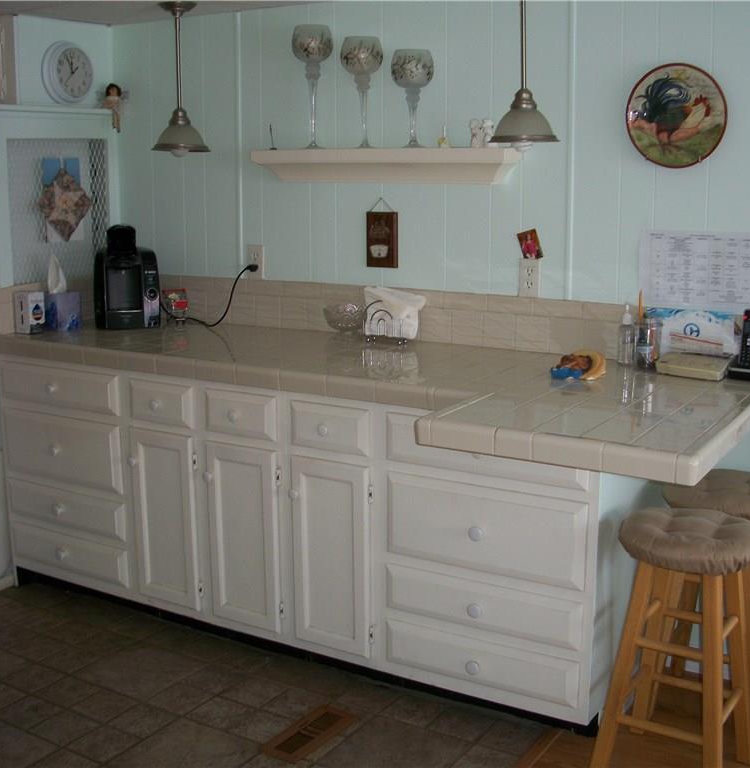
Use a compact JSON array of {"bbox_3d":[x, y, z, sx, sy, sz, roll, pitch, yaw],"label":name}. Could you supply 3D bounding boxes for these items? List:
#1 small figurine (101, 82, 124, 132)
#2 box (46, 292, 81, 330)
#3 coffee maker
[{"bbox_3d":[-0.956,-1.010,3.782,0.090,0.185,0.085,-10,15,-42],"label":"small figurine"},{"bbox_3d":[-1.137,-0.267,3.713,0.112,0.136,0.112,7,13,31],"label":"box"},{"bbox_3d":[-0.925,-0.403,3.823,0.198,0.359,0.280,-5,12,-21],"label":"coffee maker"}]

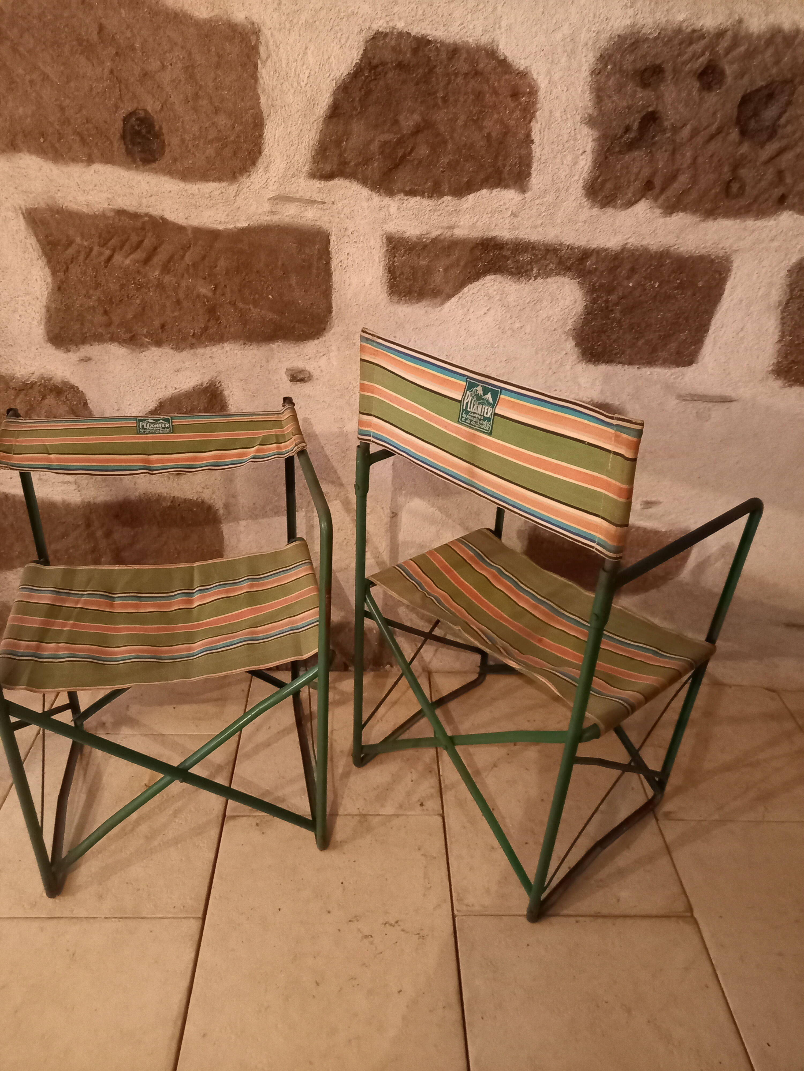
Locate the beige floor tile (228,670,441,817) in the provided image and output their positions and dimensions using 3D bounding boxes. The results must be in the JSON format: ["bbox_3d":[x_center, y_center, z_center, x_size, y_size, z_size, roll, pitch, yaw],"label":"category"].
[{"bbox_3d":[-0.126,0.402,1.530,0.384,0.011,0.370,2,32,-4],"label":"beige floor tile"}]

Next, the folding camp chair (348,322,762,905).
[{"bbox_3d":[0.222,0.101,1.239,0.397,0.845,0.449,-24,41,-37],"label":"folding camp chair"}]

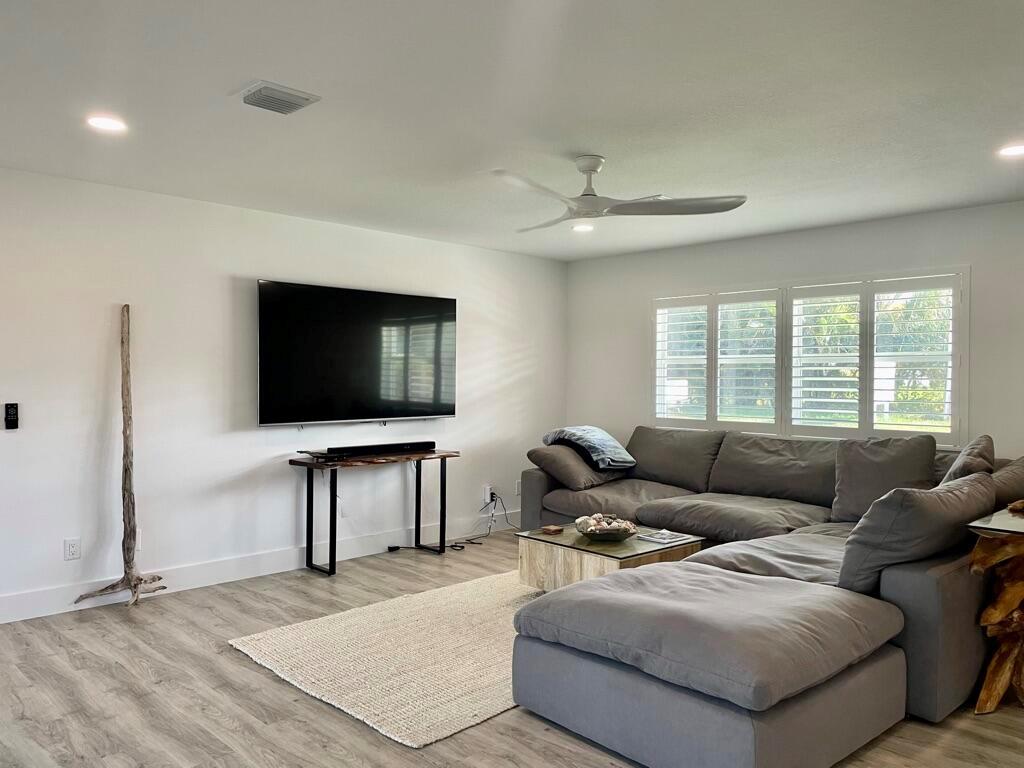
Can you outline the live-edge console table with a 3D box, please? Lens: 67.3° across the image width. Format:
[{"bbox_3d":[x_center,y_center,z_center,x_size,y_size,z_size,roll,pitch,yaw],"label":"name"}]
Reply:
[{"bbox_3d":[-0.961,0.904,5.615,1.290,0.762,0.325,0,1,-44],"label":"live-edge console table"}]

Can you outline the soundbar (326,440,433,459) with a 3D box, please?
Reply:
[{"bbox_3d":[-0.959,0.483,5.673,0.945,0.074,0.095,0,1,-44],"label":"soundbar"}]

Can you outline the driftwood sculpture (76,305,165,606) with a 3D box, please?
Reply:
[{"bbox_3d":[-2.229,0.414,4.444,0.490,1.745,0.210,0,1,-44],"label":"driftwood sculpture"}]

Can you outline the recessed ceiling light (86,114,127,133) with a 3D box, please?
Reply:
[{"bbox_3d":[-1.774,-1.133,3.363,0.170,0.025,0.170,0,1,-44],"label":"recessed ceiling light"}]

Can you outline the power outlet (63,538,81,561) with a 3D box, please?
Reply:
[{"bbox_3d":[-2.484,0.939,4.354,0.078,0.119,0.012,0,1,-44],"label":"power outlet"}]

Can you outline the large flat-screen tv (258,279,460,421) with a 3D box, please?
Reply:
[{"bbox_3d":[-1.067,-0.202,5.625,1.685,0.959,0.070,0,1,-44],"label":"large flat-screen tv"}]

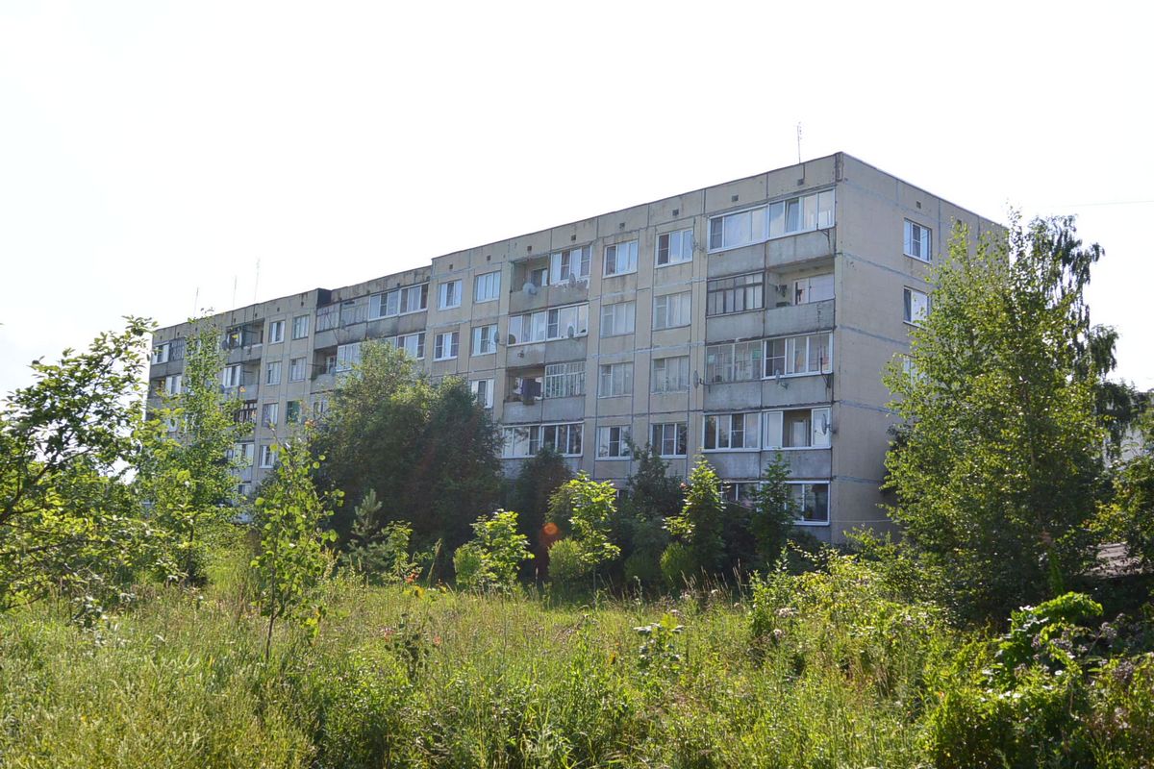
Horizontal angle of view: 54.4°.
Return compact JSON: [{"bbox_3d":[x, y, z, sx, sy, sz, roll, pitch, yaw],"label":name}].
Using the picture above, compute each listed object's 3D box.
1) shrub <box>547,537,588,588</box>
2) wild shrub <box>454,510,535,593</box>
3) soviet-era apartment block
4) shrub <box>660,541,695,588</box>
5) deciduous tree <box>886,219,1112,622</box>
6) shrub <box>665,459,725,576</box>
[{"bbox_3d":[-0.278,4.402,27.409,0.990,1.345,0.941,3,-8,0],"label":"shrub"},{"bbox_3d":[-2.033,3.949,26.366,1.908,1.990,1.717,3,-8,-4],"label":"wild shrub"},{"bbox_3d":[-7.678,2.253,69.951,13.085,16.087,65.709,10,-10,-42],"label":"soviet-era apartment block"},{"bbox_3d":[2.524,4.613,28.412,0.904,1.300,0.904,2,-8,5],"label":"shrub"},{"bbox_3d":[9.336,0.668,24.887,5.159,9.100,4.901,0,-8,21],"label":"deciduous tree"},{"bbox_3d":[3.026,3.566,29.285,1.618,3.195,1.538,2,-8,6],"label":"shrub"}]

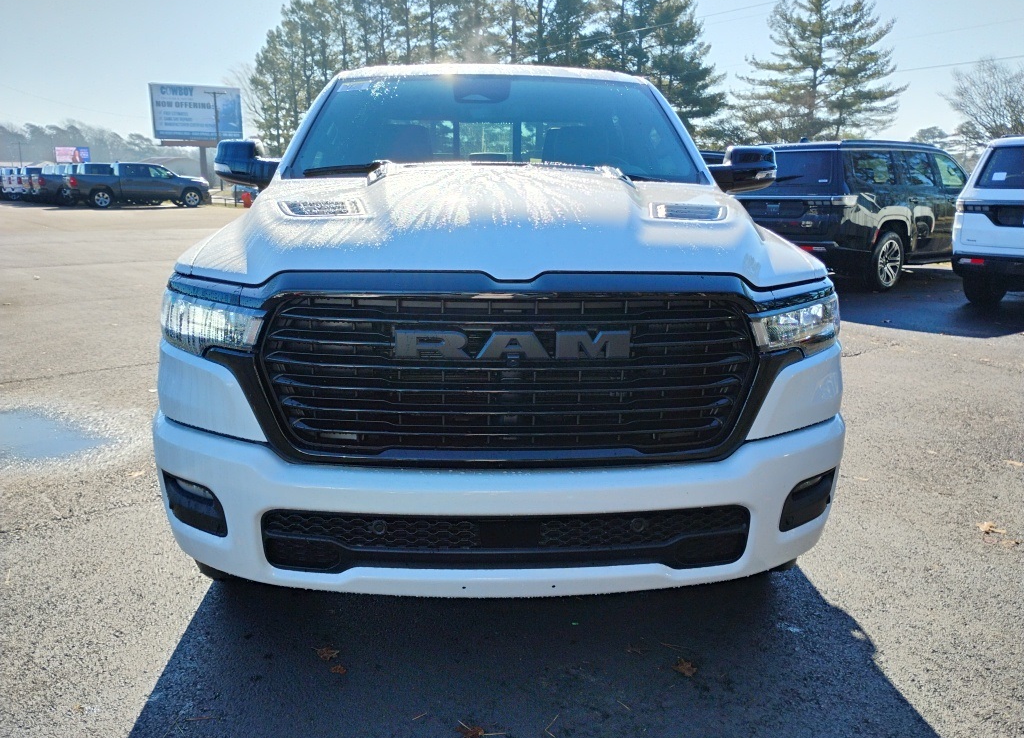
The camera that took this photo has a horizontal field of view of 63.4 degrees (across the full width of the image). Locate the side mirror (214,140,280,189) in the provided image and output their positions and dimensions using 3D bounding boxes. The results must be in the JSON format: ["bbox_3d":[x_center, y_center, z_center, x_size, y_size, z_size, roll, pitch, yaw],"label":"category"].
[{"bbox_3d":[-1.137,-0.880,3.570,0.280,0.200,0.190,0,13,-2],"label":"side mirror"}]

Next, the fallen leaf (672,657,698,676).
[{"bbox_3d":[0.510,0.867,2.433,0.080,0.018,0.090,0,13,-2],"label":"fallen leaf"}]

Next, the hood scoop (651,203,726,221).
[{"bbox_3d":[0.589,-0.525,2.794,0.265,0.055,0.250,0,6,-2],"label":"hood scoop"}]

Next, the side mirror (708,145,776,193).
[{"bbox_3d":[1.011,-0.876,3.654,0.280,0.200,0.190,0,13,-2],"label":"side mirror"}]

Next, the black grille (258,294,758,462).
[{"bbox_3d":[-0.005,0.014,2.094,1.280,0.430,0.180,0,13,-2],"label":"black grille"}]

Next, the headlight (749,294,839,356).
[{"bbox_3d":[0.794,-0.122,2.268,0.350,0.175,0.330,0,13,-2],"label":"headlight"}]

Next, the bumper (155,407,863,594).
[{"bbox_3d":[-0.013,0.342,2.272,2.010,0.380,0.500,0,13,-2],"label":"bumper"}]

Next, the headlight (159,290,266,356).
[{"bbox_3d":[-0.815,-0.125,2.205,0.350,0.175,0.330,0,13,-2],"label":"headlight"}]

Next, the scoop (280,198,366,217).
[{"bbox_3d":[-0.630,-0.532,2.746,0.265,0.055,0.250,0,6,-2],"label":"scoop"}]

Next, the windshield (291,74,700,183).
[{"bbox_3d":[-0.062,-1.075,3.598,1.670,0.170,0.930,0,46,-2],"label":"windshield"}]

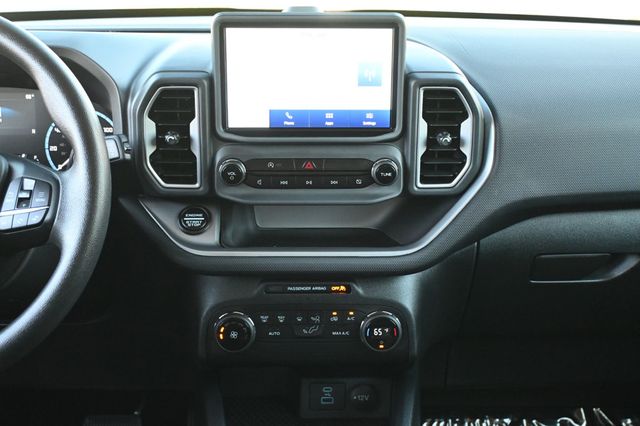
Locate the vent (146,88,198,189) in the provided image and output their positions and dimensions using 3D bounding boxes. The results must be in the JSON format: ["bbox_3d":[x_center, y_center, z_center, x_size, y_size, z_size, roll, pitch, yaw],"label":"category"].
[{"bbox_3d":[-0.159,-0.083,0.872,0.054,0.107,0.030,0,13,-1],"label":"vent"}]

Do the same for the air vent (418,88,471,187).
[{"bbox_3d":[0.136,-0.082,0.875,0.053,0.107,0.030,0,13,-1],"label":"air vent"}]

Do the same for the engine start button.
[{"bbox_3d":[-0.136,0.008,0.858,0.031,0.031,0.015,0,-20,-1],"label":"engine start button"}]

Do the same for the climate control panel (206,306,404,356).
[{"bbox_3d":[-0.012,0.127,0.868,0.210,0.053,0.030,0,3,-1],"label":"climate control panel"}]

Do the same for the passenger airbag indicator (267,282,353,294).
[{"bbox_3d":[-0.012,0.082,0.868,0.096,0.013,0.010,0,4,-1],"label":"passenger airbag indicator"}]

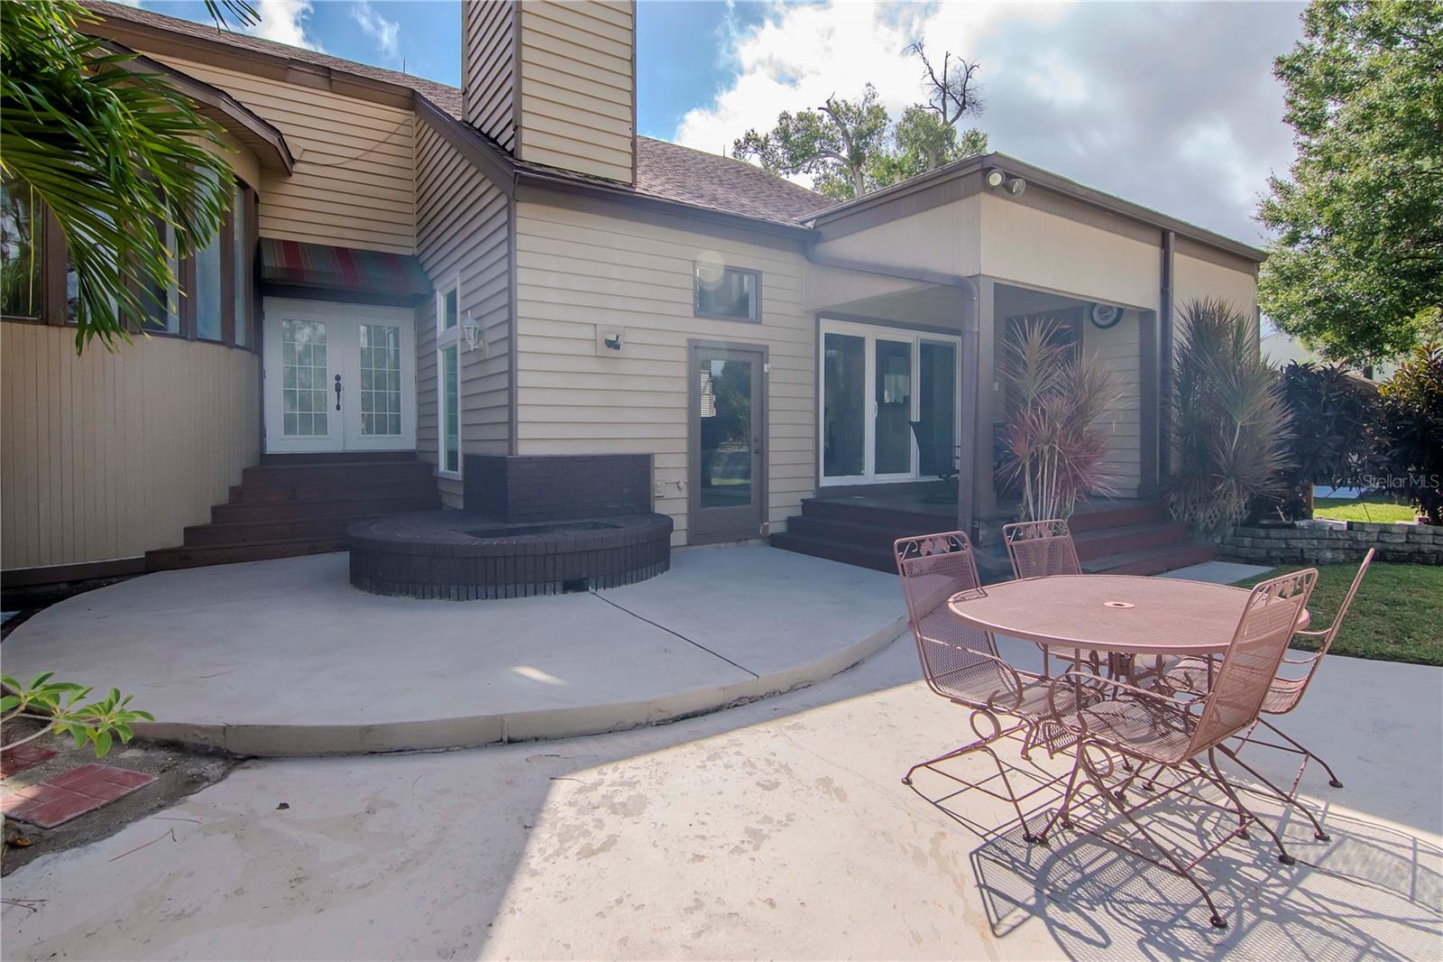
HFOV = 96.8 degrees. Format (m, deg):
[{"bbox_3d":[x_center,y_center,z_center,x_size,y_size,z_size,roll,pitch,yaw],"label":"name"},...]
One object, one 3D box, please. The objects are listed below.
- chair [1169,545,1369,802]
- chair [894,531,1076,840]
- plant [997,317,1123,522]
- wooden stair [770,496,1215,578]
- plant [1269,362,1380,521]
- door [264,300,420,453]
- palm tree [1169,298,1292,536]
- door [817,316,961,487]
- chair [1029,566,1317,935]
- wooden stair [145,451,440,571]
[{"bbox_3d":[2.011,0.691,2.410,0.580,0.940,0.640,-4,5,-42],"label":"chair"},{"bbox_3d":[1.046,0.700,2.437,0.580,0.940,0.640,-3,5,-37],"label":"chair"},{"bbox_3d":[2.830,-0.380,5.316,0.980,1.920,0.950,2,4,28],"label":"plant"},{"bbox_3d":[2.669,0.476,7.049,3.700,0.500,3.400,-3,5,-32],"label":"wooden stair"},{"bbox_3d":[7.200,-0.494,7.700,1.300,1.850,1.200,3,5,43],"label":"plant"},{"bbox_3d":[-5.220,-1.436,8.880,1.820,2.060,0.120,-3,5,-32],"label":"door"},{"bbox_3d":[5.500,-0.690,6.950,1.200,2.480,1.150,3,5,38],"label":"palm tree"},{"bbox_3d":[2.350,-1.020,8.650,2.450,2.080,0.140,-3,5,-32],"label":"door"},{"bbox_3d":[1.438,0.721,2.039,0.580,0.940,0.640,-3,5,-32],"label":"chair"},{"bbox_3d":[-4.843,0.191,7.581,2.650,1.000,2.200,-3,5,-32],"label":"wooden stair"}]

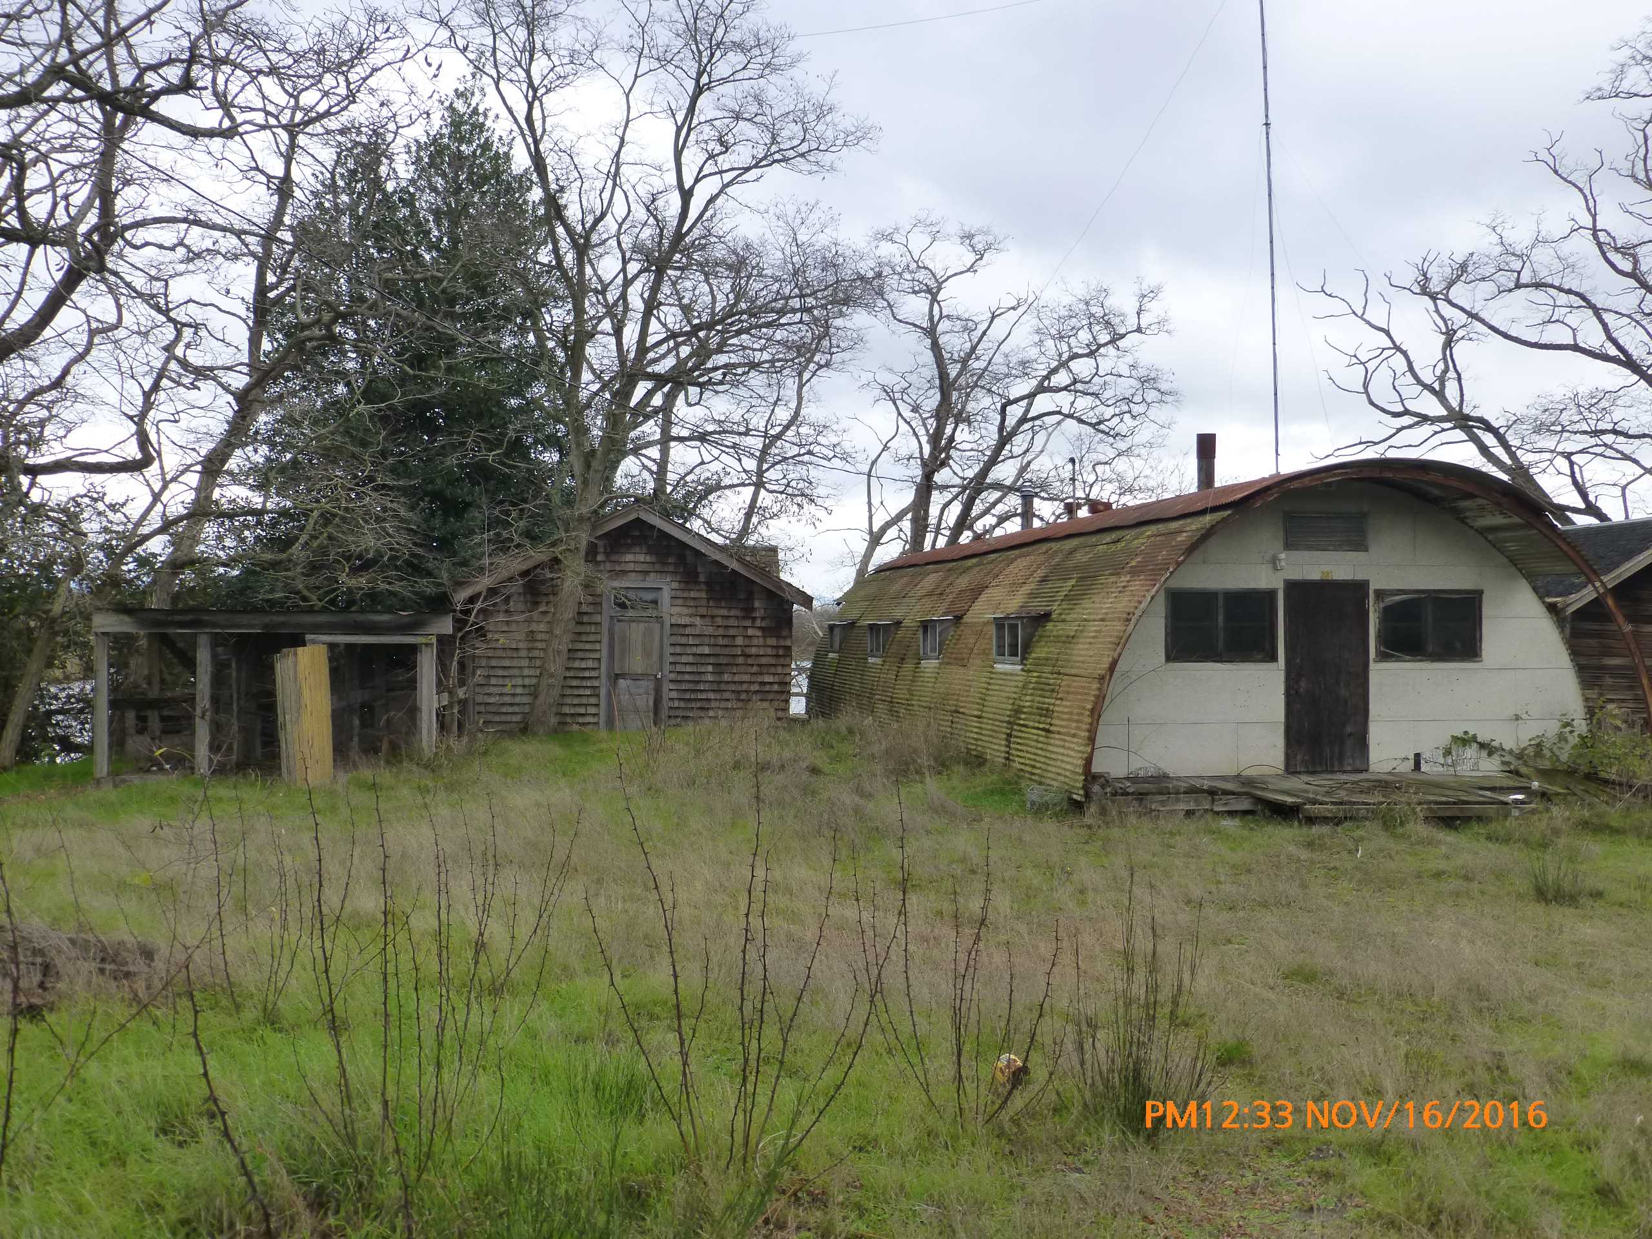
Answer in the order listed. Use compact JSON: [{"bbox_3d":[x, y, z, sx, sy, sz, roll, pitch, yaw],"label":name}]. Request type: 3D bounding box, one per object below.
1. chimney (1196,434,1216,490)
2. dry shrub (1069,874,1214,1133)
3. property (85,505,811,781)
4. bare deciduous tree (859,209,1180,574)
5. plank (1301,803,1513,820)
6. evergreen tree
[{"bbox_3d":[4.566,-1.868,17.200,0.230,0.740,0.230,0,-1,-10],"label":"chimney"},{"bbox_3d":[1.051,1.274,4.750,0.490,0.880,0.470,0,-1,-10],"label":"dry shrub"},{"bbox_3d":[-4.694,-0.109,22.319,9.600,4.000,9.500,0,-1,-10],"label":"property"},{"bbox_3d":[4.460,-3.743,34.000,7.600,11.730,7.000,0,-1,-10],"label":"bare deciduous tree"},{"bbox_3d":[5.097,1.680,12.550,2.080,0.100,0.060,0,-1,-10],"label":"plank"},{"bbox_3d":[-8.569,-4.236,28.000,7.000,12.400,6.800,0,-1,-10],"label":"evergreen tree"}]

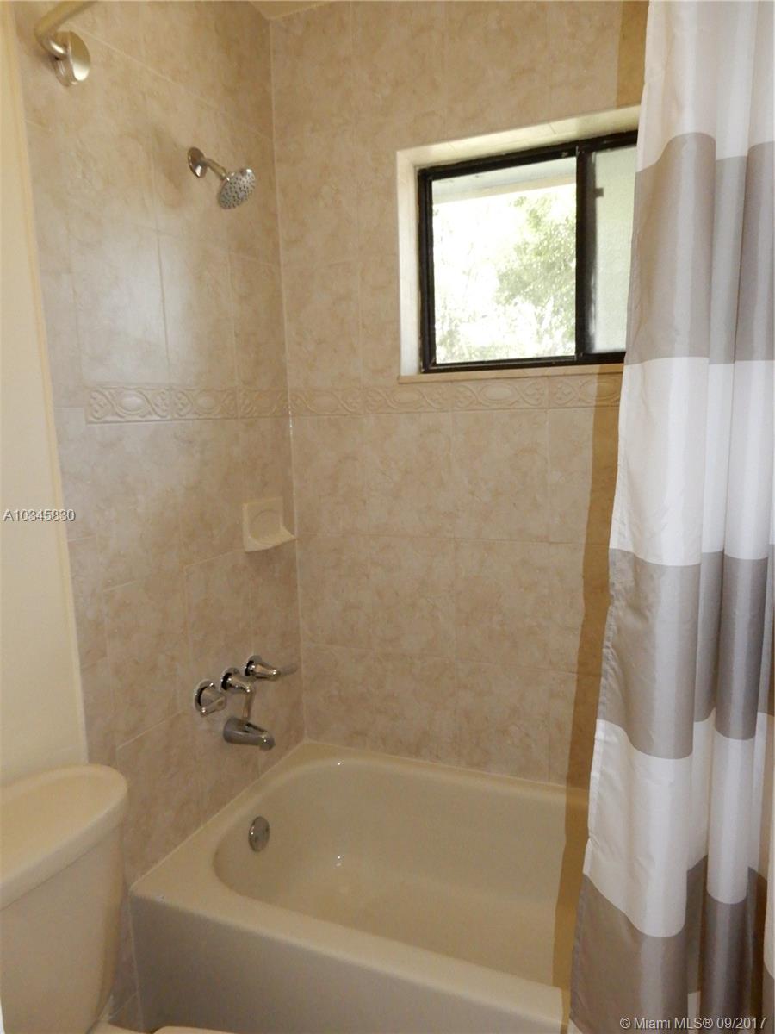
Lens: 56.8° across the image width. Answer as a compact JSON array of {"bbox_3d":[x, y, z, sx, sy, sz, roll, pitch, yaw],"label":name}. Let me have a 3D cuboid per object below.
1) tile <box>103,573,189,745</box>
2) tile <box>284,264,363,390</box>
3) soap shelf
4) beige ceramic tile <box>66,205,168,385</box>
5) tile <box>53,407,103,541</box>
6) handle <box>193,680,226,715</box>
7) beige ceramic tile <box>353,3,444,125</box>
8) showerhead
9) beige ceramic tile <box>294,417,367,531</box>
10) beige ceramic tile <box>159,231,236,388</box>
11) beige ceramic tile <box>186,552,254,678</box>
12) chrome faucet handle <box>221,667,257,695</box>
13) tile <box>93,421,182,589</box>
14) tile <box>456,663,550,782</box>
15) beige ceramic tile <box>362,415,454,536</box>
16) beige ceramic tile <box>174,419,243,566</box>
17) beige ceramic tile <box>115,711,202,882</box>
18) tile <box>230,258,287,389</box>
[{"bbox_3d":[-0.533,0.305,1.609,0.011,0.341,0.250,2,9,24],"label":"tile"},{"bbox_3d":[-0.180,-0.533,2.018,0.245,0.339,0.012,2,9,24],"label":"tile"},{"bbox_3d":[-0.321,0.019,1.978,0.055,0.125,0.175,2,9,24],"label":"soap shelf"},{"bbox_3d":[-0.554,-0.443,1.495,0.010,0.338,0.245,2,9,25],"label":"beige ceramic tile"},{"bbox_3d":[-0.610,-0.085,1.402,0.010,0.256,0.066,2,9,25],"label":"tile"},{"bbox_3d":[-0.430,0.443,1.742,0.065,0.079,0.119,2,9,25],"label":"handle"},{"bbox_3d":[0.025,-1.184,1.823,0.251,0.304,0.012,2,9,24],"label":"beige ceramic tile"},{"bbox_3d":[-0.380,-0.786,1.655,0.150,0.142,0.107,2,9,25],"label":"showerhead"},{"bbox_3d":[-0.166,-0.121,2.062,0.236,0.339,0.010,2,9,24],"label":"beige ceramic tile"},{"bbox_3d":[-0.455,-0.482,1.726,0.012,0.339,0.251,2,9,24],"label":"beige ceramic tile"},{"bbox_3d":[-0.426,0.268,1.826,0.010,0.338,0.244,2,9,25],"label":"beige ceramic tile"},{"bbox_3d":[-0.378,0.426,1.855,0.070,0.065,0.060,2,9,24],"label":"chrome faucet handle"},{"bbox_3d":[-0.543,-0.033,1.556,0.012,0.339,0.251,2,9,24],"label":"tile"},{"bbox_3d":[0.316,0.557,1.968,0.252,0.312,0.011,2,9,24],"label":"tile"},{"bbox_3d":[0.059,-0.114,1.964,0.253,0.339,0.010,2,9,24],"label":"beige ceramic tile"},{"bbox_3d":[-0.440,-0.070,1.790,0.011,0.339,0.256,2,9,24],"label":"beige ceramic tile"},{"bbox_3d":[-0.520,0.629,1.650,0.012,0.313,0.251,2,9,24],"label":"beige ceramic tile"},{"bbox_3d":[-0.352,-0.518,1.953,0.012,0.339,0.249,2,9,24],"label":"tile"}]

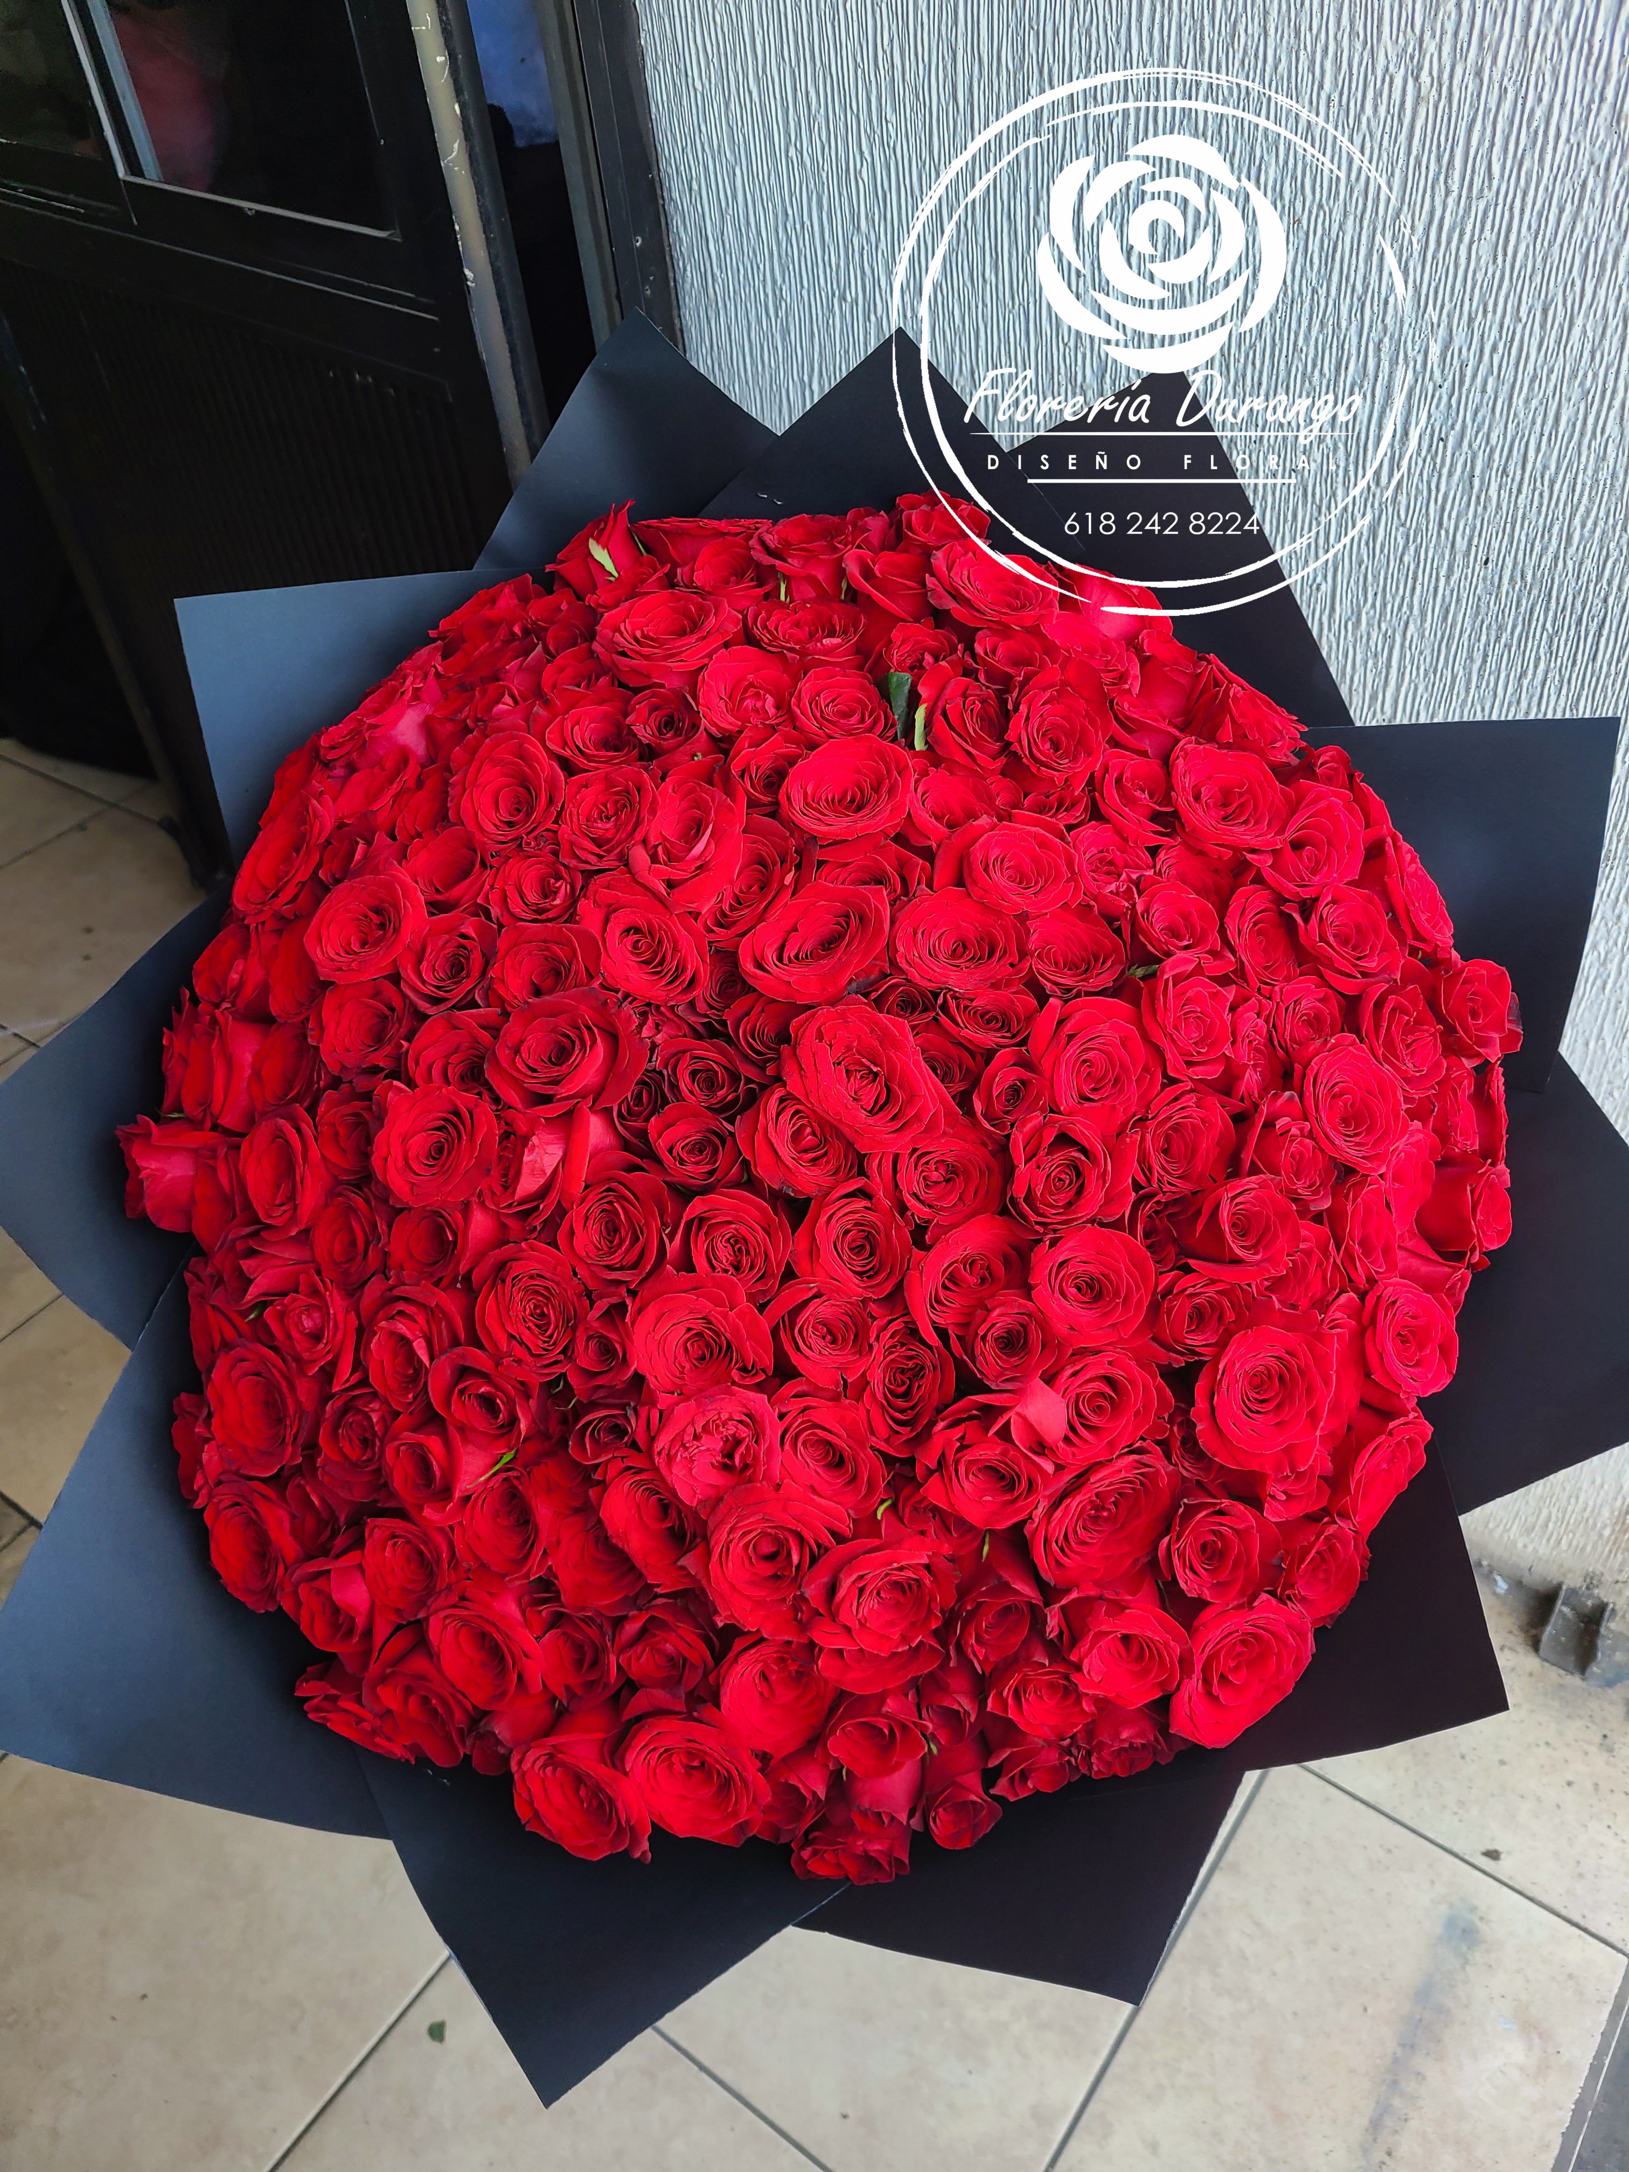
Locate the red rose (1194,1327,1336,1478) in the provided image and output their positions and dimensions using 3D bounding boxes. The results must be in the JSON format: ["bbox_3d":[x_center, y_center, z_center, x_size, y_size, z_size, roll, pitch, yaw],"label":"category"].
[{"bbox_3d":[0.220,0.153,0.805,0.072,0.047,0.072,0,85,-2],"label":"red rose"}]

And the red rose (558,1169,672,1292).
[{"bbox_3d":[-0.100,0.072,0.812,0.059,0.044,0.059,0,81,7],"label":"red rose"}]

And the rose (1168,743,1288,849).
[{"bbox_3d":[0.242,-0.169,0.951,0.070,0.051,0.070,40,53,2],"label":"rose"}]

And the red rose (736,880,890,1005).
[{"bbox_3d":[0.003,-0.064,0.860,0.077,0.060,0.077,0,61,11],"label":"red rose"}]

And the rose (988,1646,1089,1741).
[{"bbox_3d":[0.114,0.308,0.835,0.052,0.052,0.041,-4,14,3],"label":"rose"}]

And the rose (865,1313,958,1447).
[{"bbox_3d":[0.042,0.129,0.718,0.045,0.041,0.051,0,83,0],"label":"rose"}]

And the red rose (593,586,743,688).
[{"bbox_3d":[-0.078,-0.238,0.880,0.069,0.045,0.069,0,60,-1],"label":"red rose"}]

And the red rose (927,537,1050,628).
[{"bbox_3d":[0.100,-0.278,0.950,0.069,0.054,0.069,0,57,-2],"label":"red rose"}]

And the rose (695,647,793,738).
[{"bbox_3d":[-0.040,-0.226,0.936,0.057,0.042,0.057,-1,59,1],"label":"rose"}]

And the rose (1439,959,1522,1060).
[{"bbox_3d":[0.402,-0.046,0.985,0.058,0.058,0.050,-42,15,-33],"label":"rose"}]

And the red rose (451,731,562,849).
[{"bbox_3d":[-0.158,-0.152,0.855,0.060,0.045,0.060,5,85,13],"label":"red rose"}]

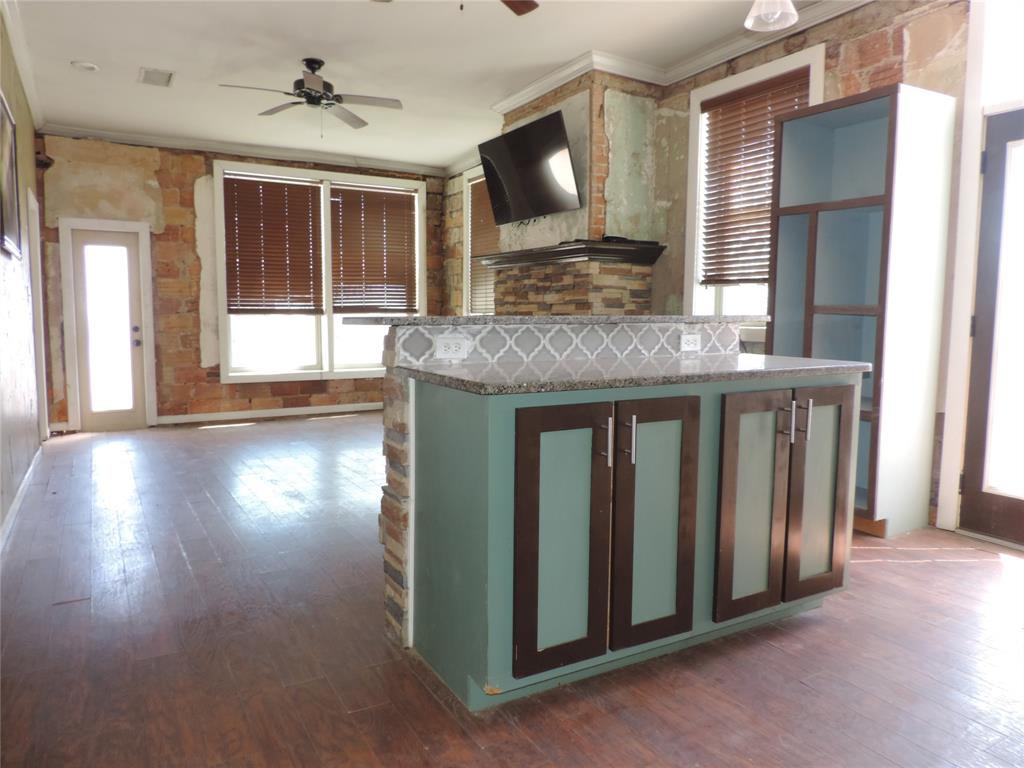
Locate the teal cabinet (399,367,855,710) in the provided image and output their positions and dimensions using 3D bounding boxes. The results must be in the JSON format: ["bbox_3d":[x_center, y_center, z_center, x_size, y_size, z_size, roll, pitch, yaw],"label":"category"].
[{"bbox_3d":[0.470,0.420,2.465,1.521,0.909,0.560,-3,7,-29],"label":"teal cabinet"}]

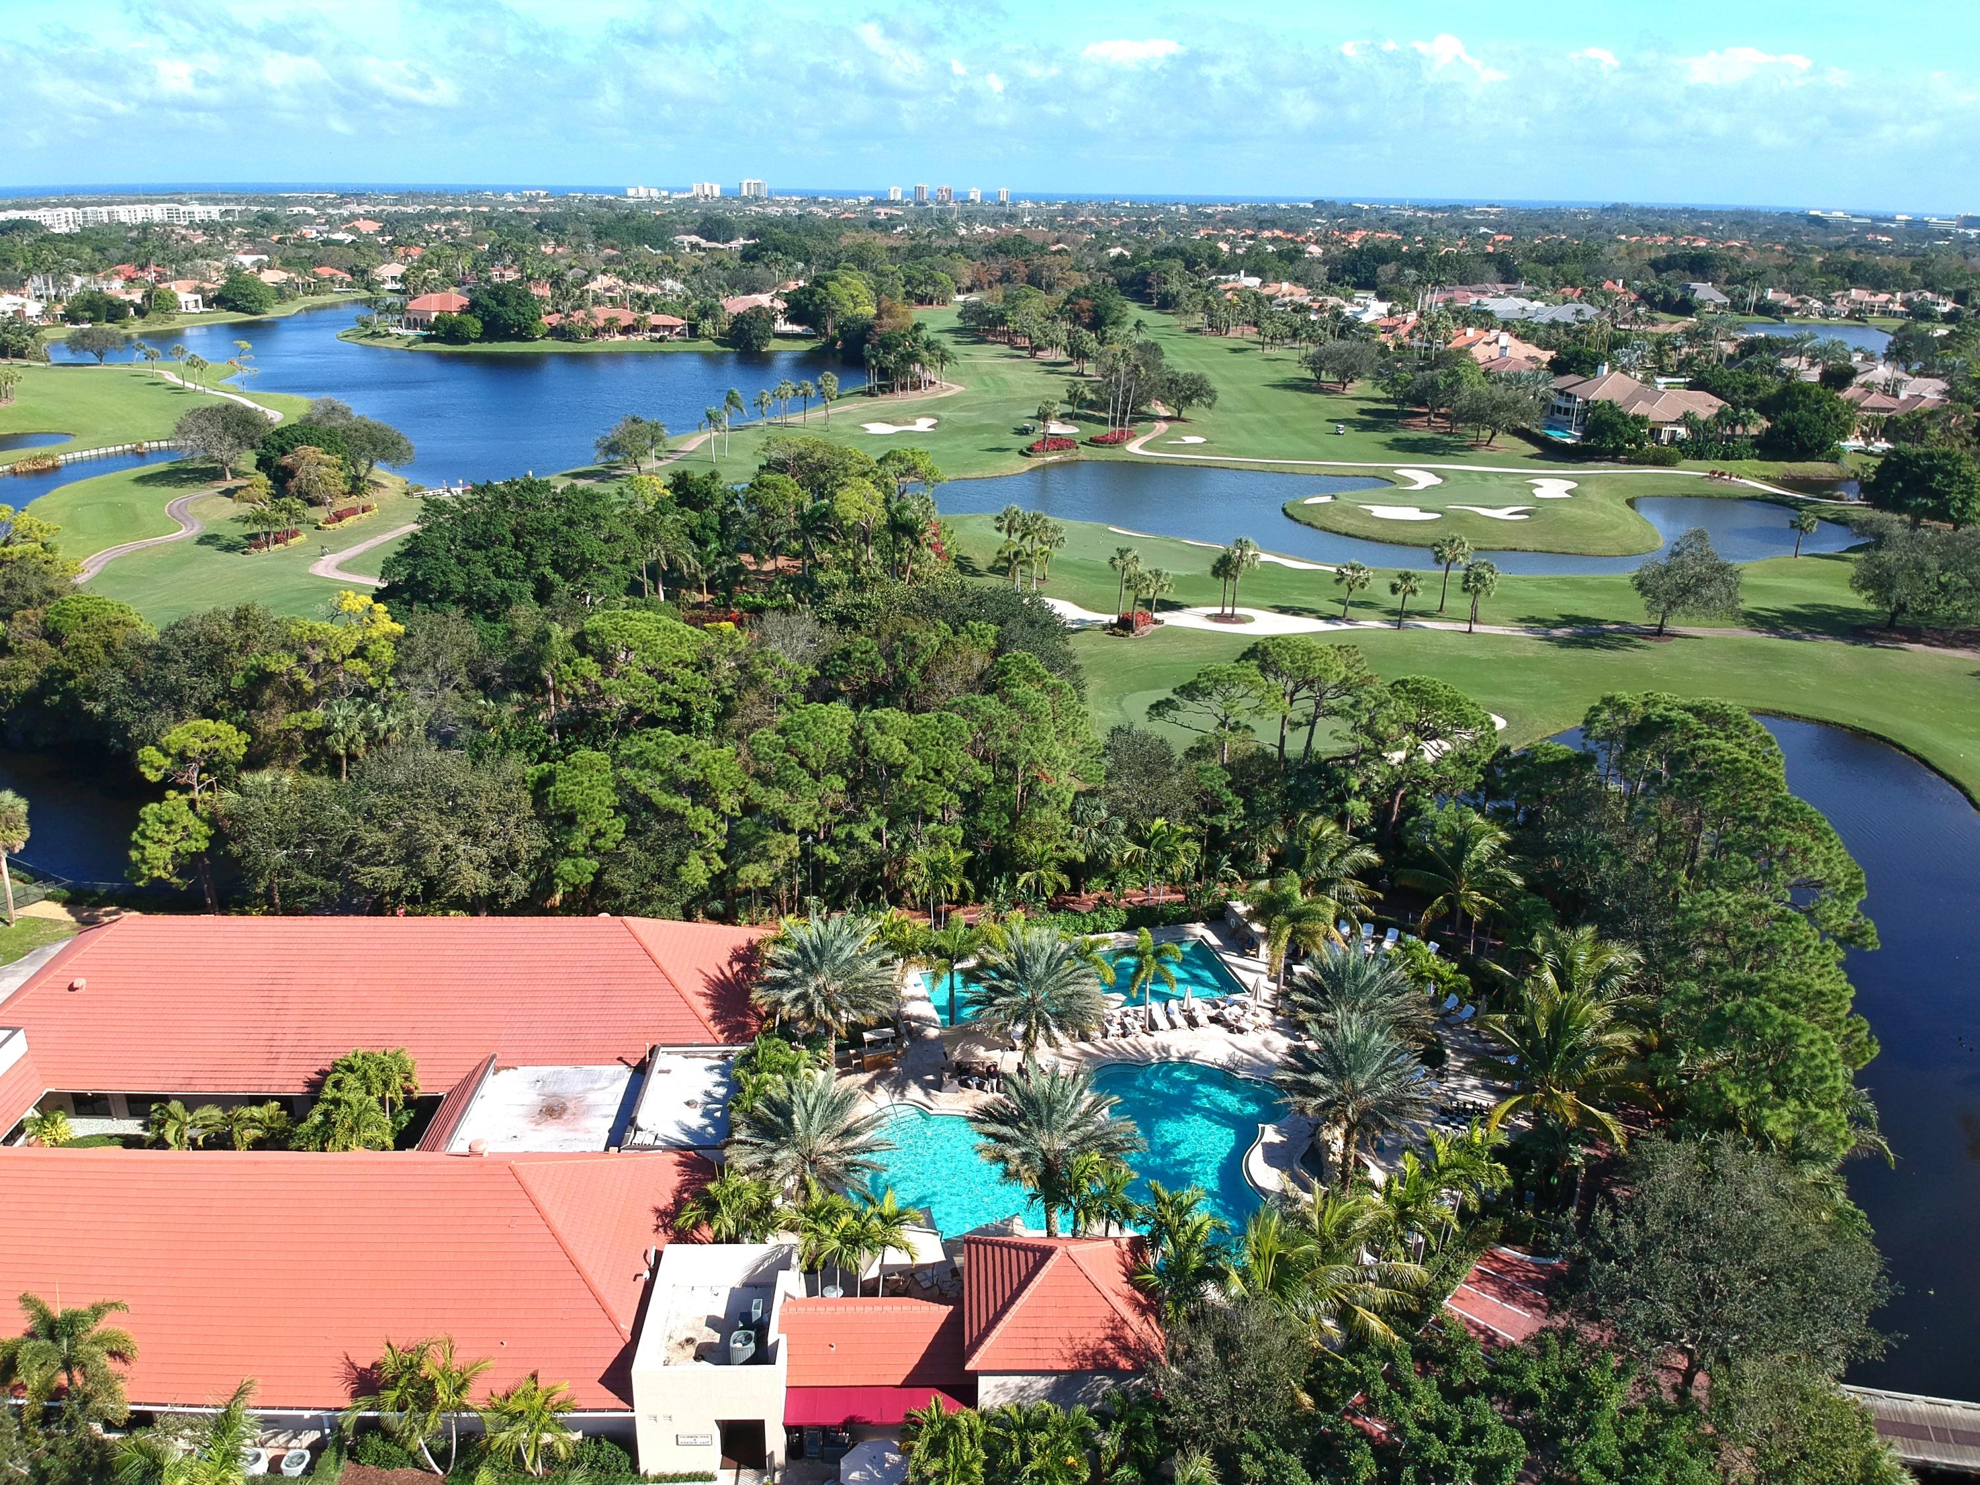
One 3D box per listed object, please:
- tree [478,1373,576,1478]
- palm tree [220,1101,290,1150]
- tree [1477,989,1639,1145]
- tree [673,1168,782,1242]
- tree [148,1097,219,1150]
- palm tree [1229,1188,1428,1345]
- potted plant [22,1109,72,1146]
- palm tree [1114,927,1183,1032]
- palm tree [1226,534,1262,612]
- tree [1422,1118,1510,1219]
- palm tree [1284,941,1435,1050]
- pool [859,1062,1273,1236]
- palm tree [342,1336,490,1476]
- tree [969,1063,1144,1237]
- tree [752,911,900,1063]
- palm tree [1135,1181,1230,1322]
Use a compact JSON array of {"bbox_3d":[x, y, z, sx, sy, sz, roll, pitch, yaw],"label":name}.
[{"bbox_3d":[-15.960,23.856,49.668,3.360,4.240,3.360,1,21,0],"label":"tree"},{"bbox_3d":[-32.735,17.298,63.914,3.109,3.068,3.016,1,21,0],"label":"palm tree"},{"bbox_3d":[25.882,15.924,65.248,7.390,8.890,7.390,1,21,0],"label":"tree"},{"bbox_3d":[-10.139,19.202,55.859,4.301,5.823,4.172,1,21,0],"label":"tree"},{"bbox_3d":[-35.927,17.204,63.893,3.316,3.183,3.216,1,21,0],"label":"tree"},{"bbox_3d":[12.905,21.360,55.547,8.200,8.500,8.200,1,21,0],"label":"palm tree"},{"bbox_3d":[-42.659,17.724,64.694,1.900,1.900,1.800,1,21,0],"label":"potted plant"},{"bbox_3d":[8.155,12.373,74.034,3.504,5.949,3.399,1,21,0],"label":"palm tree"},{"bbox_3d":[27.116,-17.491,152.274,3.190,8.430,3.190,1,21,0],"label":"palm tree"},{"bbox_3d":[20.750,19.937,62.723,3.900,6.200,3.900,1,21,0],"label":"tree"},{"bbox_3d":[18.870,14.650,72.879,7.400,8.700,7.400,1,21,0],"label":"palm tree"},{"bbox_3d":[4.062,19.096,65.821,20.300,1.200,14.000,1,21,0],"label":"pool"},{"bbox_3d":[-19.029,22.305,47.760,4.880,5.638,4.734,1,21,0],"label":"palm tree"},{"bbox_3d":[2.937,18.531,62.636,7.700,8.400,7.700,1,21,0],"label":"tree"},{"bbox_3d":[-7.950,12.532,69.841,7.108,8.288,6.895,1,21,0],"label":"tree"},{"bbox_3d":[7.203,19.568,54.095,3.592,6.810,3.484,1,21,0],"label":"palm tree"}]

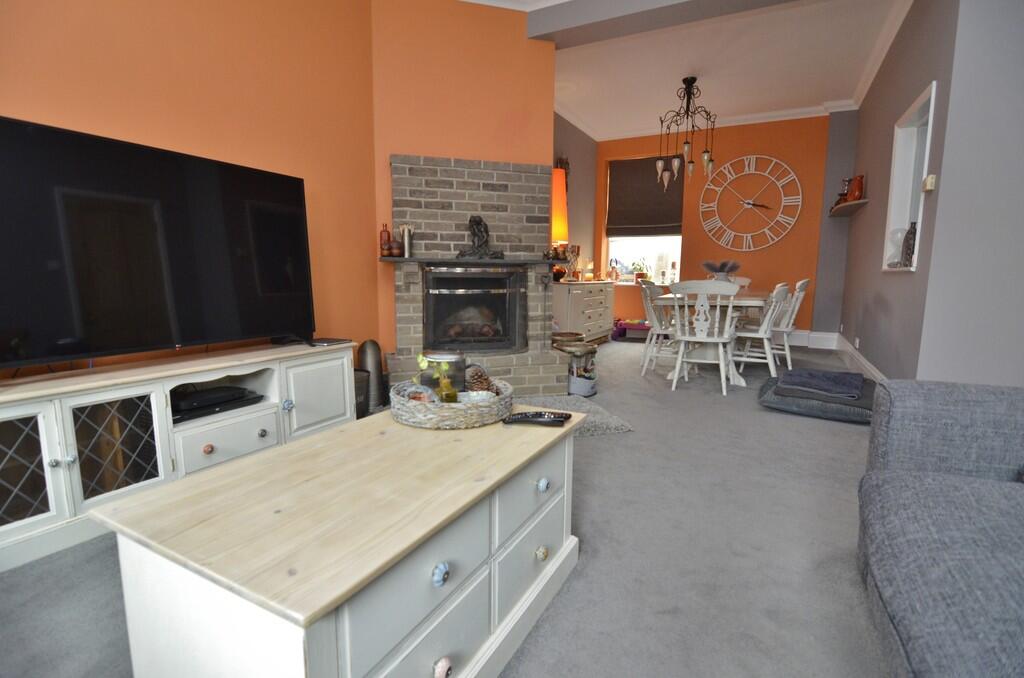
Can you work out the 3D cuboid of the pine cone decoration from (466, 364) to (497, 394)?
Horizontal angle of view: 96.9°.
[{"bbox_3d":[-0.094,0.134,1.451,0.100,0.100,0.100,-1,8,-8],"label":"pine cone decoration"}]

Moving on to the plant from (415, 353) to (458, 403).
[{"bbox_3d":[-0.228,0.133,1.382,0.130,0.187,0.100,-1,8,-8],"label":"plant"}]

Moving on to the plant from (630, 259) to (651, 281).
[{"bbox_3d":[2.054,-1.086,7.257,0.300,0.395,0.270,4,9,30],"label":"plant"}]

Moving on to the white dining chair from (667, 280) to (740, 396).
[{"bbox_3d":[1.578,-0.027,3.712,0.490,0.890,0.540,4,8,25],"label":"white dining chair"}]

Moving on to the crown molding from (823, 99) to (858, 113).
[{"bbox_3d":[4.066,-2.867,5.611,0.400,0.110,0.120,4,9,30],"label":"crown molding"}]

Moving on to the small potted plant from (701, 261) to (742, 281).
[{"bbox_3d":[2.014,-0.582,4.399,0.340,0.353,0.310,4,9,30],"label":"small potted plant"}]

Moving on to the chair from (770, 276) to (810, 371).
[{"bbox_3d":[2.667,-0.152,4.685,0.540,0.890,0.480,2,8,14],"label":"chair"}]

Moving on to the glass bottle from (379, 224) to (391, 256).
[{"bbox_3d":[-0.868,-0.676,3.100,0.065,0.230,0.065,-2,8,-15],"label":"glass bottle"}]

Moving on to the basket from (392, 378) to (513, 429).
[{"bbox_3d":[-0.190,0.188,1.417,0.375,0.080,0.350,-1,8,-8],"label":"basket"}]

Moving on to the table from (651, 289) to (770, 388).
[{"bbox_3d":[2.007,-0.042,4.450,0.870,0.730,1.600,4,9,30],"label":"table"}]

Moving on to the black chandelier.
[{"bbox_3d":[1.881,-2.209,4.883,0.577,1.157,0.577,4,9,30],"label":"black chandelier"}]

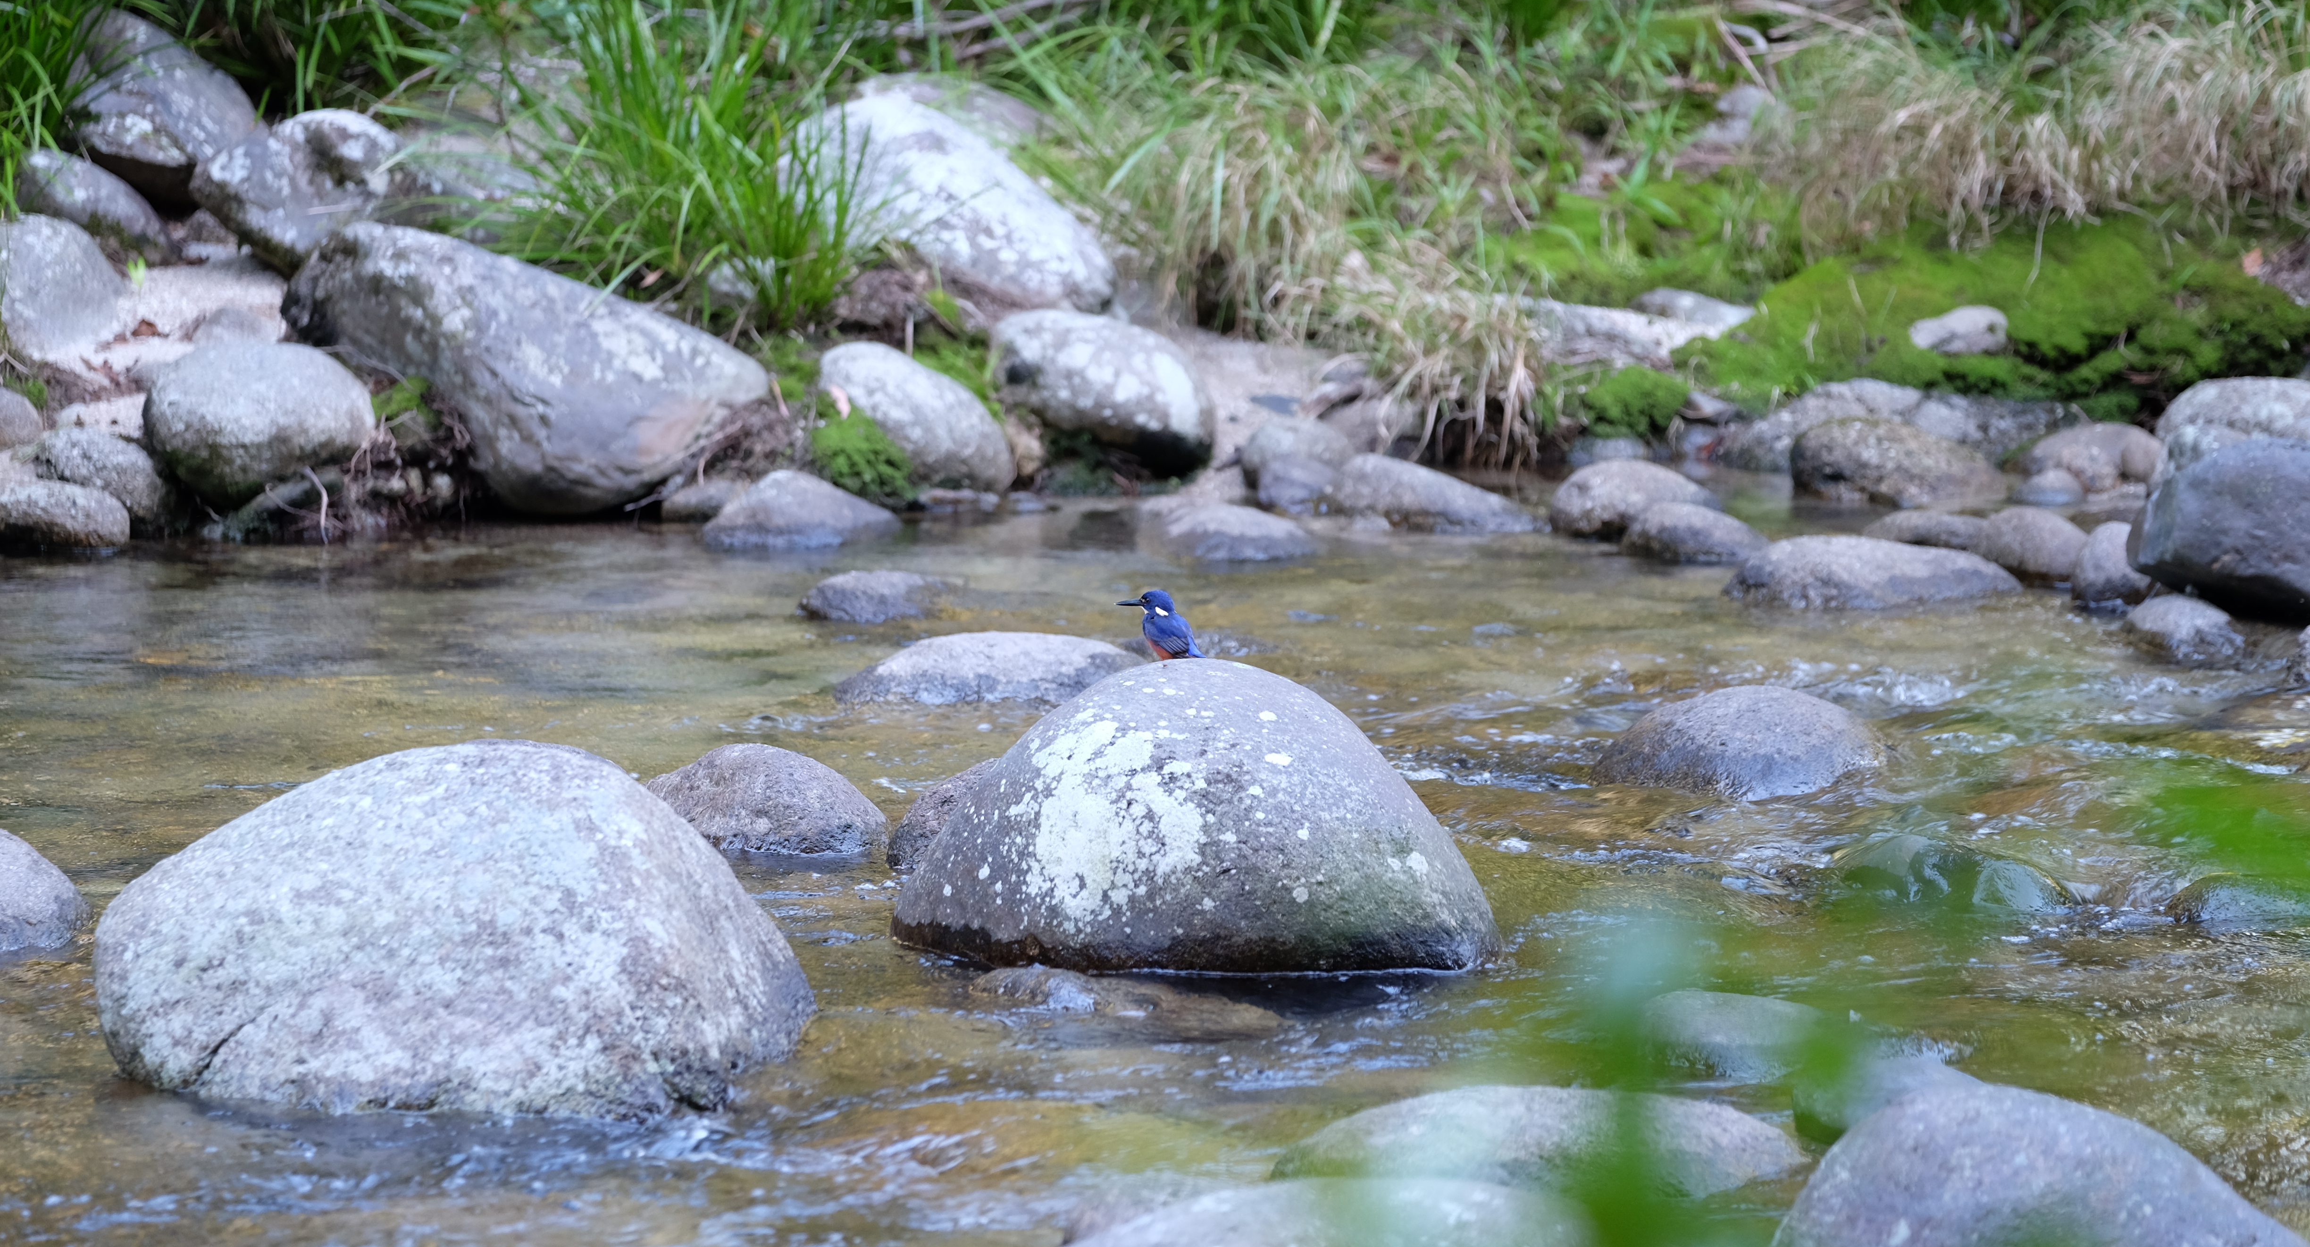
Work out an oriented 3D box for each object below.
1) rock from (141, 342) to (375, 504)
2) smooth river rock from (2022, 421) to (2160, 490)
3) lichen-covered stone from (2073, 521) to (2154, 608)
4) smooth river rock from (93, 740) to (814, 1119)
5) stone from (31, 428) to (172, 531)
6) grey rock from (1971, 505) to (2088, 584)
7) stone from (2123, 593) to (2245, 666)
[{"bbox_3d":[-1.677,-0.371,25.200,0.435,0.297,0.330,0,6,0],"label":"rock"},{"bbox_3d":[1.764,-0.310,25.400,0.272,0.130,0.218,0,5,0],"label":"smooth river rock"},{"bbox_3d":[1.608,-0.095,22.500,0.165,0.148,0.160,0,6,0],"label":"lichen-covered stone"},{"bbox_3d":[-0.926,0.417,17.800,0.945,0.490,0.750,0,6,0],"label":"smooth river rock"},{"bbox_3d":[-1.952,-0.261,24.950,0.264,0.196,0.210,0,6,0],"label":"stone"},{"bbox_3d":[1.536,-0.138,23.700,0.213,0.131,0.181,0,5,0],"label":"grey rock"},{"bbox_3d":[1.742,0.015,22.800,0.208,0.131,0.170,0,6,0],"label":"stone"}]

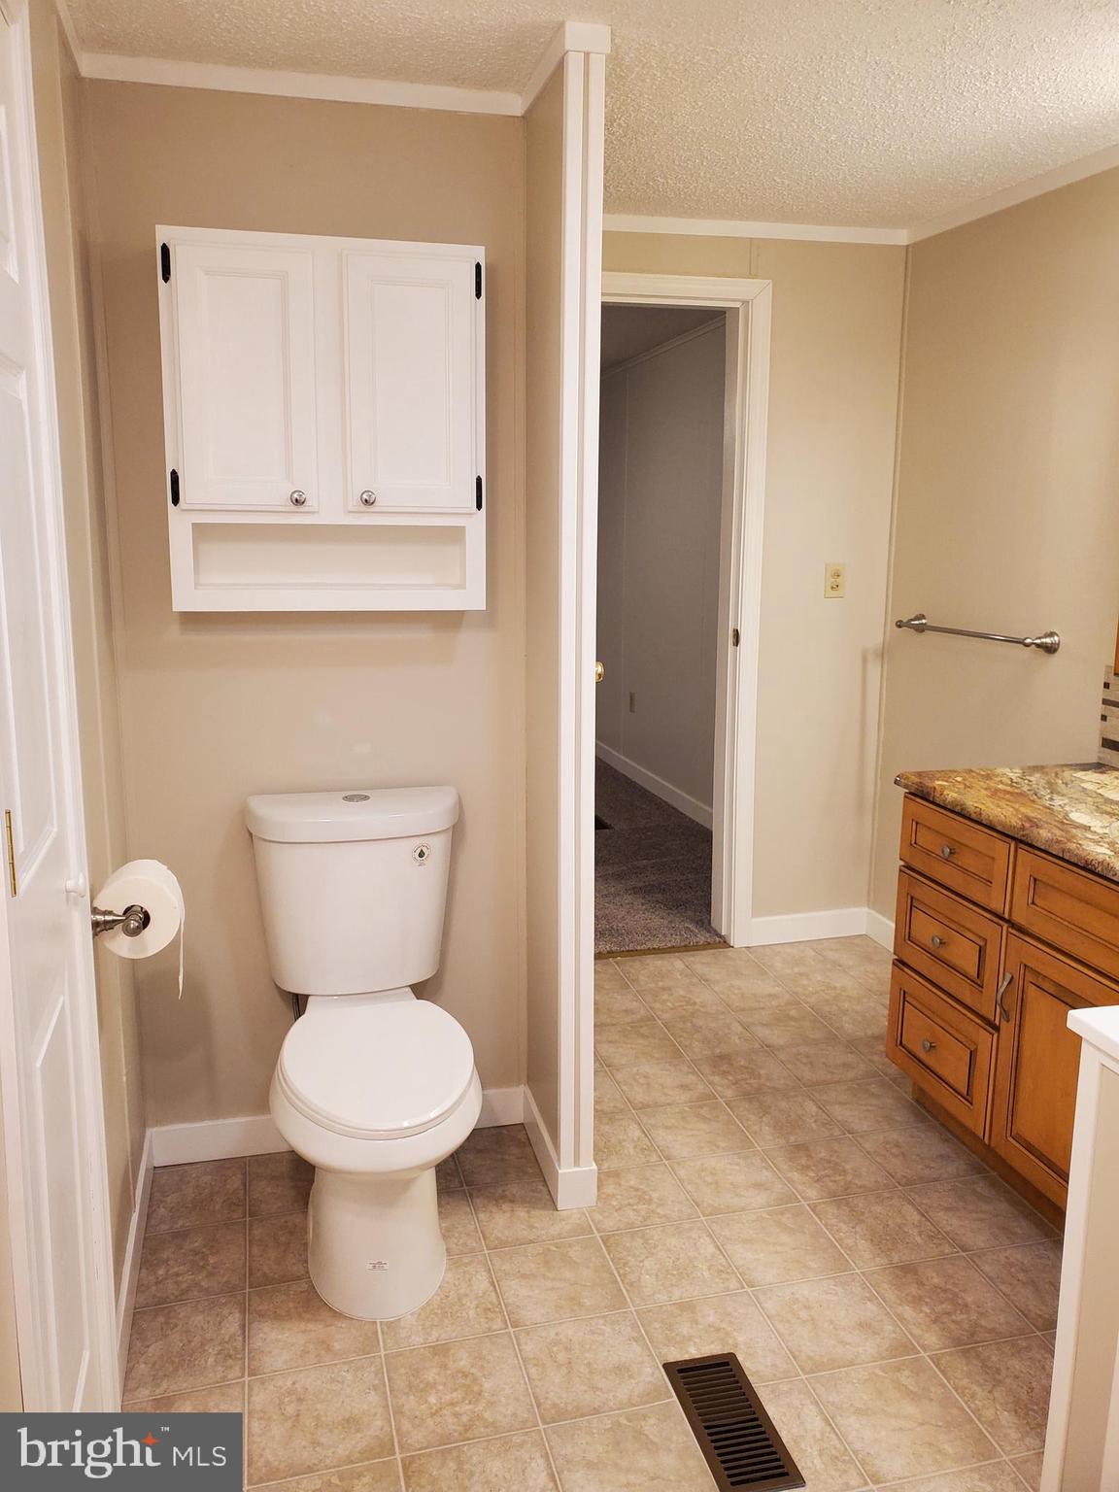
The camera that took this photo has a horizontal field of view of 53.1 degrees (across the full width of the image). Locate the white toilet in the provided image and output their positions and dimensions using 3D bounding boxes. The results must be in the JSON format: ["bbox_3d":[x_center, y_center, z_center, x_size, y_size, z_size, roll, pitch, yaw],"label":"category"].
[{"bbox_3d":[-0.342,0.557,2.080,0.436,0.802,0.715,-2,11,-14],"label":"white toilet"}]

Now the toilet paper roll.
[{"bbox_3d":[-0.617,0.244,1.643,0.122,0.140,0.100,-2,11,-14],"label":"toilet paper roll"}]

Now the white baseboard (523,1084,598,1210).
[{"bbox_3d":[-0.006,0.856,2.425,0.082,0.091,0.355,-2,11,-14],"label":"white baseboard"}]

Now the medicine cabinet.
[{"bbox_3d":[-0.440,-0.595,2.138,0.572,0.659,0.197,-2,11,-14],"label":"medicine cabinet"}]

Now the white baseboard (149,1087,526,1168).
[{"bbox_3d":[-0.477,0.842,2.493,0.806,0.091,0.014,-2,11,-14],"label":"white baseboard"}]

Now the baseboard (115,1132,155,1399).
[{"bbox_3d":[-0.780,0.919,2.063,0.014,0.091,0.682,-2,11,-14],"label":"baseboard"}]

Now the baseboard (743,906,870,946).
[{"bbox_3d":[0.847,0.607,3.789,0.440,0.098,0.014,-2,11,-14],"label":"baseboard"}]

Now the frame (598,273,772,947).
[{"bbox_3d":[0.183,-0.354,3.486,0.910,2.092,0.120,-2,11,-14],"label":"frame"}]

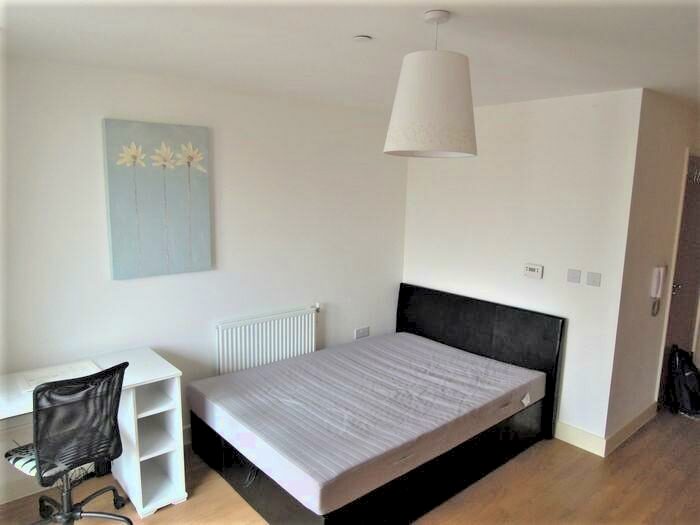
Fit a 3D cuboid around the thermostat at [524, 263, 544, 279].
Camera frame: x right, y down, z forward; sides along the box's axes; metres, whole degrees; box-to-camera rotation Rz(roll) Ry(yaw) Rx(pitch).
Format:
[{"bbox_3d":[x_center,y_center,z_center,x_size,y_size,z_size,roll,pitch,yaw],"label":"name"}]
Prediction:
[{"bbox_3d":[1.325,0.062,3.491,0.030,0.092,0.143,-7,11,-41],"label":"thermostat"}]

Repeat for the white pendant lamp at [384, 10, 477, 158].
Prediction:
[{"bbox_3d":[0.308,-0.643,1.765,0.345,0.488,0.345,1,9,0],"label":"white pendant lamp"}]

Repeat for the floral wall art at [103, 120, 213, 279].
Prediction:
[{"bbox_3d":[-1.125,-0.364,2.920,0.600,0.900,0.033,-7,11,-41],"label":"floral wall art"}]

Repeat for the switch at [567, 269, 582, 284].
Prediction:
[{"bbox_3d":[1.517,0.094,3.287,0.012,0.087,0.087,-7,11,-41],"label":"switch"}]

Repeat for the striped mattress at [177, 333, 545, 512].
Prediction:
[{"bbox_3d":[0.165,0.851,3.215,1.957,0.169,1.350,-7,11,-41],"label":"striped mattress"}]

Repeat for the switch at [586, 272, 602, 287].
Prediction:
[{"bbox_3d":[1.603,0.111,3.192,0.012,0.087,0.087,-7,11,-41],"label":"switch"}]

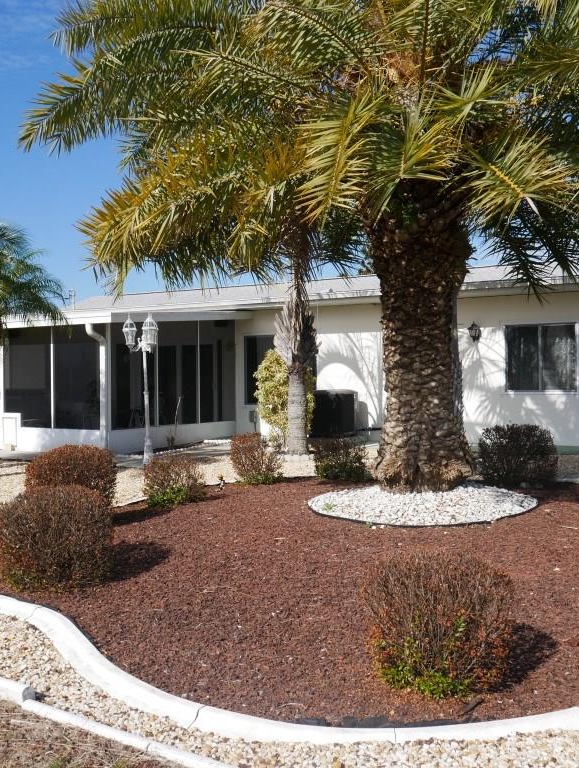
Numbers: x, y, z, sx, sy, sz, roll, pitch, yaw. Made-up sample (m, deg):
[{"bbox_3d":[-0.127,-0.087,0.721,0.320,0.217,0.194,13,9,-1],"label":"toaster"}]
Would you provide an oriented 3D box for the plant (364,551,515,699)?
[{"bbox_3d":[0.675,1.015,3.720,0.660,0.540,0.640,0,0,10],"label":"plant"}]

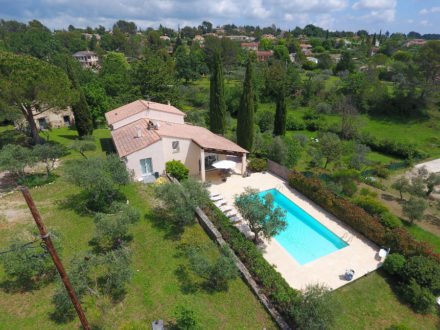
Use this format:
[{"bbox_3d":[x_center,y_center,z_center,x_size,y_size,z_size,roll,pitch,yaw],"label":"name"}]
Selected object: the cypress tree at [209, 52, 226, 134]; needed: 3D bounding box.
[{"bbox_3d":[-0.321,-9.631,39.205,2.630,13.980,2.630,0,27,0],"label":"cypress tree"}]

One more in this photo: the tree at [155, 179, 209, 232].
[{"bbox_3d":[-3.340,3.645,21.394,4.600,4.300,4.600,-1,26,0],"label":"tree"}]

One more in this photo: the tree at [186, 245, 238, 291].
[{"bbox_3d":[-0.501,7.204,17.542,3.440,2.840,3.440,0,27,0],"label":"tree"}]

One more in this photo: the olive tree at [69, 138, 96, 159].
[{"bbox_3d":[-19.138,-2.332,35.796,3.440,3.140,3.440,0,27,0],"label":"olive tree"}]

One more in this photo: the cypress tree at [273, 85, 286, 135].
[{"bbox_3d":[10.445,-9.039,43.695,2.130,8.910,2.130,0,27,0],"label":"cypress tree"}]

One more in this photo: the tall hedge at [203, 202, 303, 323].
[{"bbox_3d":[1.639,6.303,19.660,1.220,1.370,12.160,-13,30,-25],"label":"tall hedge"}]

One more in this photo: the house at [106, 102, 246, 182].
[{"bbox_3d":[-7.099,-4.212,35.995,14.780,7.240,18.580,-13,28,-23],"label":"house"}]

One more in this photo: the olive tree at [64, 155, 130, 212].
[{"bbox_3d":[-11.960,1.894,25.544,5.670,4.960,5.670,0,27,0],"label":"olive tree"}]

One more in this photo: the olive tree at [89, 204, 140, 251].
[{"bbox_3d":[-8.223,5.117,20.358,3.650,3.950,3.650,0,27,0],"label":"olive tree"}]

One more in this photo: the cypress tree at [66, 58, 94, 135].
[{"bbox_3d":[-22.409,-9.883,39.574,3.000,11.660,3.000,-1,26,0],"label":"cypress tree"}]

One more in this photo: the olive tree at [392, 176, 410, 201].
[{"bbox_3d":[21.265,2.854,29.108,1.950,2.750,1.950,-1,26,0],"label":"olive tree"}]

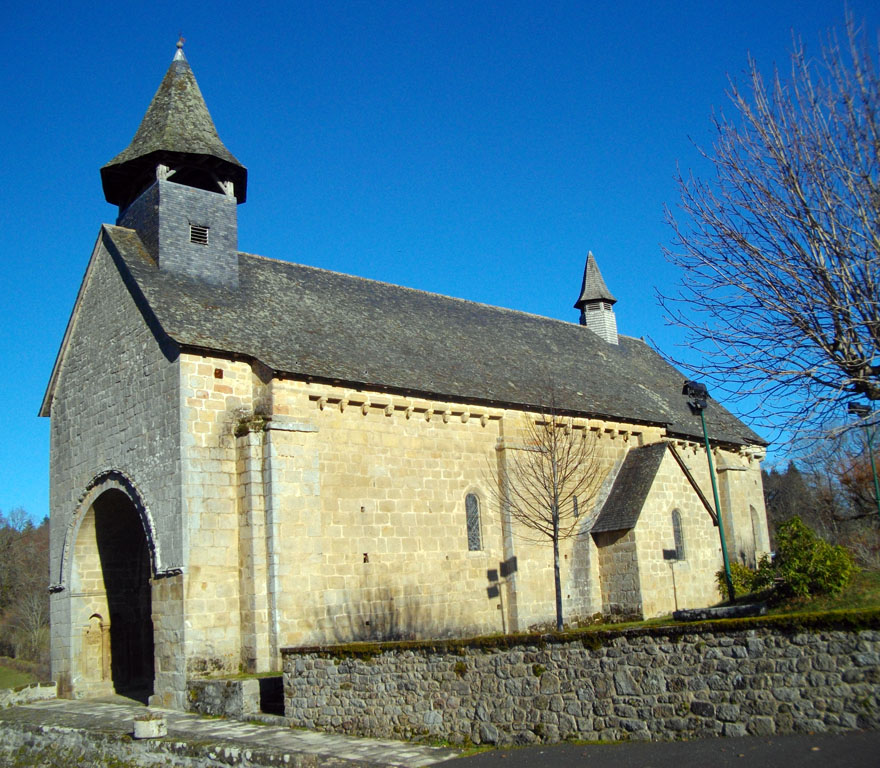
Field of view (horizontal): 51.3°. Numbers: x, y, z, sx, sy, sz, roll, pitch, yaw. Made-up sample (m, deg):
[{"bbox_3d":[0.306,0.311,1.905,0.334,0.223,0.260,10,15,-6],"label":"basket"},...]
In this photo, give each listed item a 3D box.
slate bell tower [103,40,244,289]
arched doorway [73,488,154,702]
[{"bbox_3d":[-6.712,-5.745,23.427,3.744,6.912,3.744,8,-17,-43],"label":"slate bell tower"},{"bbox_3d":[-6.922,4.526,20.014,0.800,4.474,3.994,8,-17,-43],"label":"arched doorway"}]

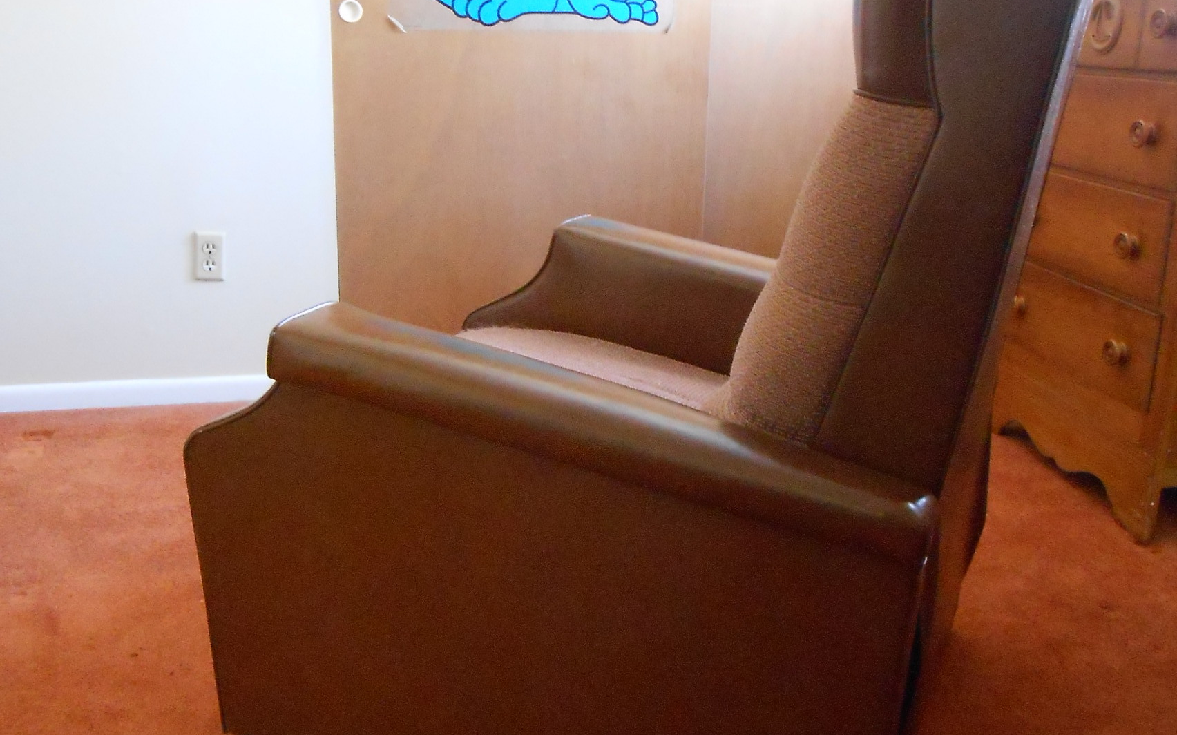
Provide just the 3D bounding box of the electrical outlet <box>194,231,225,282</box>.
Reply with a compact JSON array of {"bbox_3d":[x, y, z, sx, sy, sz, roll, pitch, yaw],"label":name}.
[{"bbox_3d":[-0.867,-0.252,2.697,0.070,0.114,0.009,-3,16,-13],"label":"electrical outlet"}]

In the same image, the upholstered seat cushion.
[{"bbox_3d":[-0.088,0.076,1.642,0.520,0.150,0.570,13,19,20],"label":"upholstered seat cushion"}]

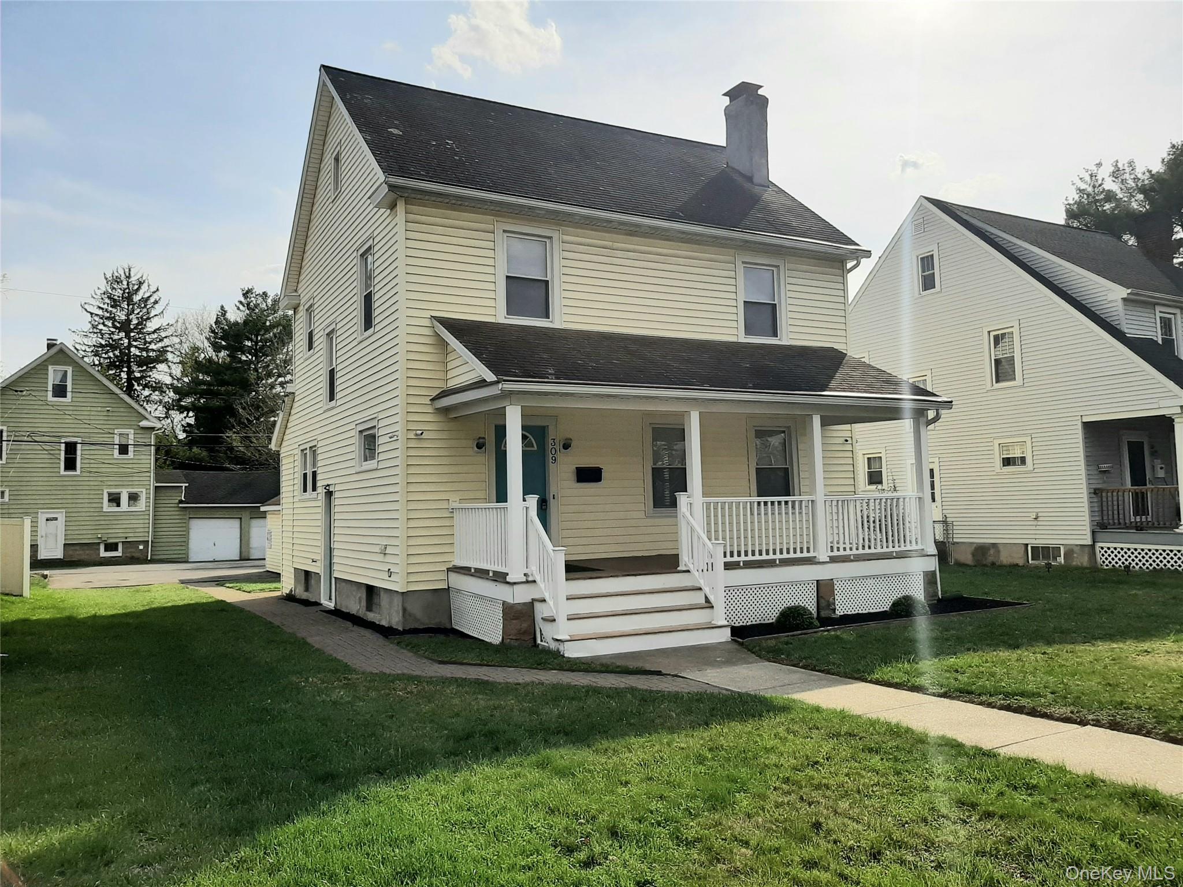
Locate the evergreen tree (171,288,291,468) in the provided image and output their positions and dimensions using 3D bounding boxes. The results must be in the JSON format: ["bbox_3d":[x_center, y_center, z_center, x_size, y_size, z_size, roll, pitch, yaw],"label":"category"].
[{"bbox_3d":[-21.966,-1.522,55.426,8.000,16.633,8.000,0,-5,-29],"label":"evergreen tree"}]

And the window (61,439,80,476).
[{"bbox_3d":[-24.333,0.604,41.500,0.810,1.670,0.120,1,-5,-36],"label":"window"}]

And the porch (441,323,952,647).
[{"bbox_3d":[1.986,0.338,13.306,8.027,4.532,3.112,0,-5,-29],"label":"porch"}]

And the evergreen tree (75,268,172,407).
[{"bbox_3d":[-32.161,-2.448,61.306,7.000,20.119,7.000,0,-5,-29],"label":"evergreen tree"}]

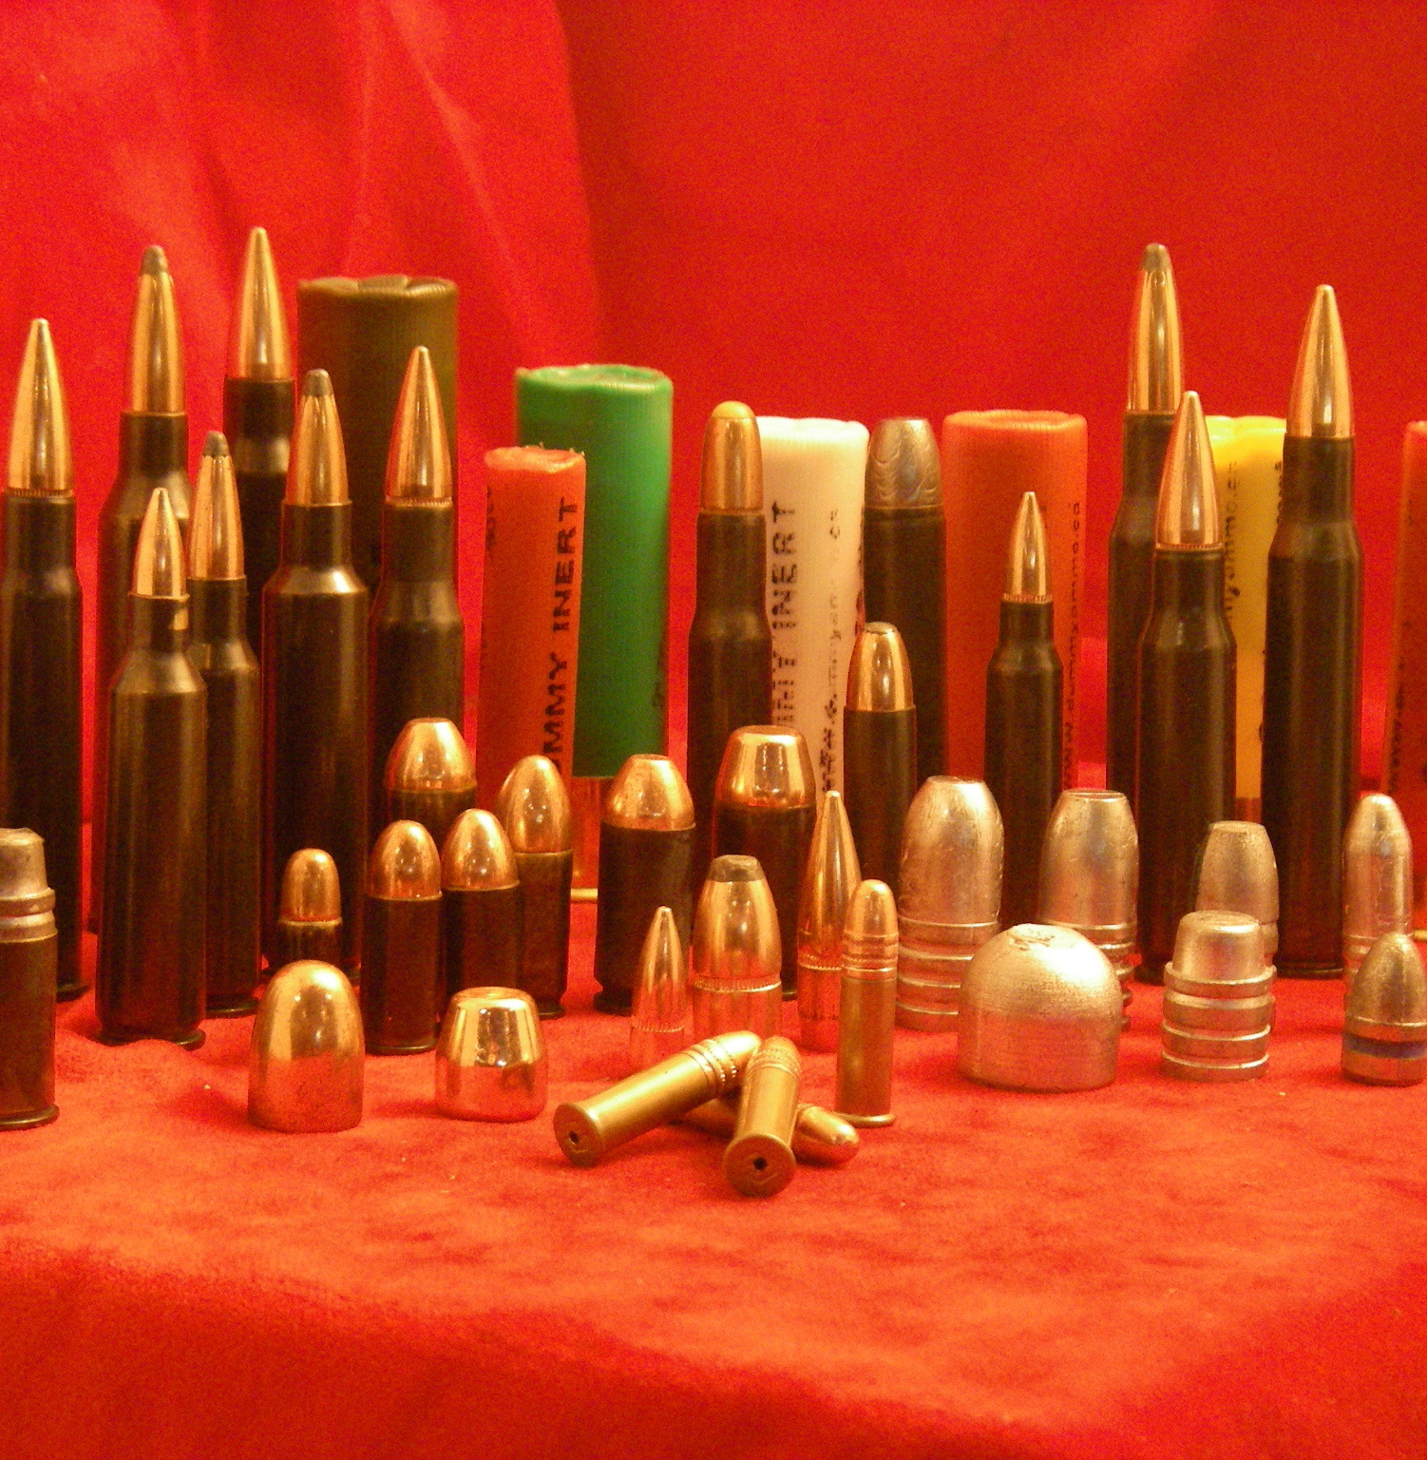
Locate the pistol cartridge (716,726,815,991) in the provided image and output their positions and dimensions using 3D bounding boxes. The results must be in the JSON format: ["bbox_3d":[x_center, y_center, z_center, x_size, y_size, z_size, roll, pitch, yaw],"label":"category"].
[{"bbox_3d":[0.006,0.015,0.550,0.012,0.032,0.012,2,9,0],"label":"pistol cartridge"}]

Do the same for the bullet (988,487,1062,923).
[{"bbox_3d":[0.039,-0.001,0.575,0.010,0.057,0.010,1,7,0],"label":"bullet"}]

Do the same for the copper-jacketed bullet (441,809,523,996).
[{"bbox_3d":[-0.026,0.021,0.513,0.009,0.025,0.009,1,7,0],"label":"copper-jacketed bullet"}]

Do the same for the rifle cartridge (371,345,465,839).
[{"bbox_3d":[-0.037,-0.011,0.585,0.014,0.074,0.014,1,9,0],"label":"rifle cartridge"}]

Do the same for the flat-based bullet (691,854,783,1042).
[{"bbox_3d":[0.003,0.025,0.507,0.009,0.022,0.009,2,7,0],"label":"flat-based bullet"}]

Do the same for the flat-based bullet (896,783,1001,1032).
[{"bbox_3d":[0.027,0.019,0.530,0.012,0.028,0.012,2,9,0],"label":"flat-based bullet"}]

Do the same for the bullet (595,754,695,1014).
[{"bbox_3d":[-0.008,0.017,0.534,0.011,0.029,0.011,2,7,0],"label":"bullet"}]

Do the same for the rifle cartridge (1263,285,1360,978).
[{"bbox_3d":[0.072,-0.012,0.556,0.012,0.083,0.012,1,9,0],"label":"rifle cartridge"}]

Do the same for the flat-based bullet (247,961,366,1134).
[{"bbox_3d":[-0.041,0.031,0.471,0.011,0.016,0.011,2,7,0],"label":"flat-based bullet"}]

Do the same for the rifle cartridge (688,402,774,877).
[{"bbox_3d":[0.002,-0.007,0.574,0.012,0.066,0.012,0,7,0],"label":"rifle cartridge"}]

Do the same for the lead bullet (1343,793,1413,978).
[{"bbox_3d":[0.077,0.020,0.540,0.008,0.025,0.008,-1,9,0],"label":"lead bullet"}]

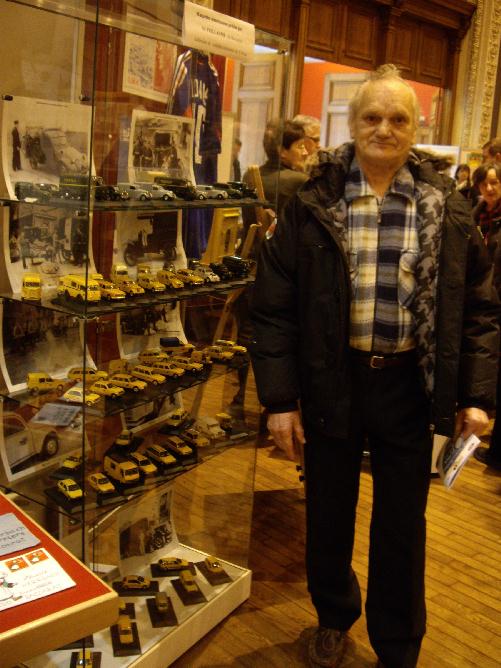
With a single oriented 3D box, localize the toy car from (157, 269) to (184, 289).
[{"bbox_3d":[-0.206,-0.144,1.915,0.036,0.037,0.082,-7,18,-40],"label":"toy car"}]

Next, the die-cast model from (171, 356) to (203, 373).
[{"bbox_3d":[-0.187,0.080,2.143,0.095,0.033,0.037,14,16,35],"label":"die-cast model"}]

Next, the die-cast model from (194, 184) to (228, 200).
[{"bbox_3d":[-0.109,-0.381,1.971,0.086,0.036,0.035,12,15,30],"label":"die-cast model"}]

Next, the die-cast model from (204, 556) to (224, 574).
[{"bbox_3d":[-0.123,0.792,2.540,0.037,0.033,0.080,-4,16,-32],"label":"die-cast model"}]

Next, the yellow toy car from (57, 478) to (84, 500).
[{"bbox_3d":[-0.456,0.386,1.857,0.037,0.033,0.083,-7,17,-39],"label":"yellow toy car"}]

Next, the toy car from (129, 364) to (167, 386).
[{"bbox_3d":[-0.263,0.105,1.876,0.098,0.035,0.038,15,17,39],"label":"toy car"}]

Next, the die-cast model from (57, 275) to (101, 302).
[{"bbox_3d":[-0.379,-0.101,1.621,0.102,0.050,0.044,16,18,42],"label":"die-cast model"}]

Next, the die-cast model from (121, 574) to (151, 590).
[{"bbox_3d":[-0.370,0.809,2.389,0.088,0.034,0.039,2,13,-9],"label":"die-cast model"}]

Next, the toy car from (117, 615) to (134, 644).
[{"bbox_3d":[-0.341,0.812,2.015,0.036,0.037,0.086,0,14,-15],"label":"toy car"}]

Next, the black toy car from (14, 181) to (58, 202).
[{"bbox_3d":[-0.501,-0.336,1.720,0.096,0.044,0.040,10,14,23],"label":"black toy car"}]

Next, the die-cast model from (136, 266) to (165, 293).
[{"bbox_3d":[-0.242,-0.125,1.798,0.035,0.035,0.086,-6,16,-36],"label":"die-cast model"}]

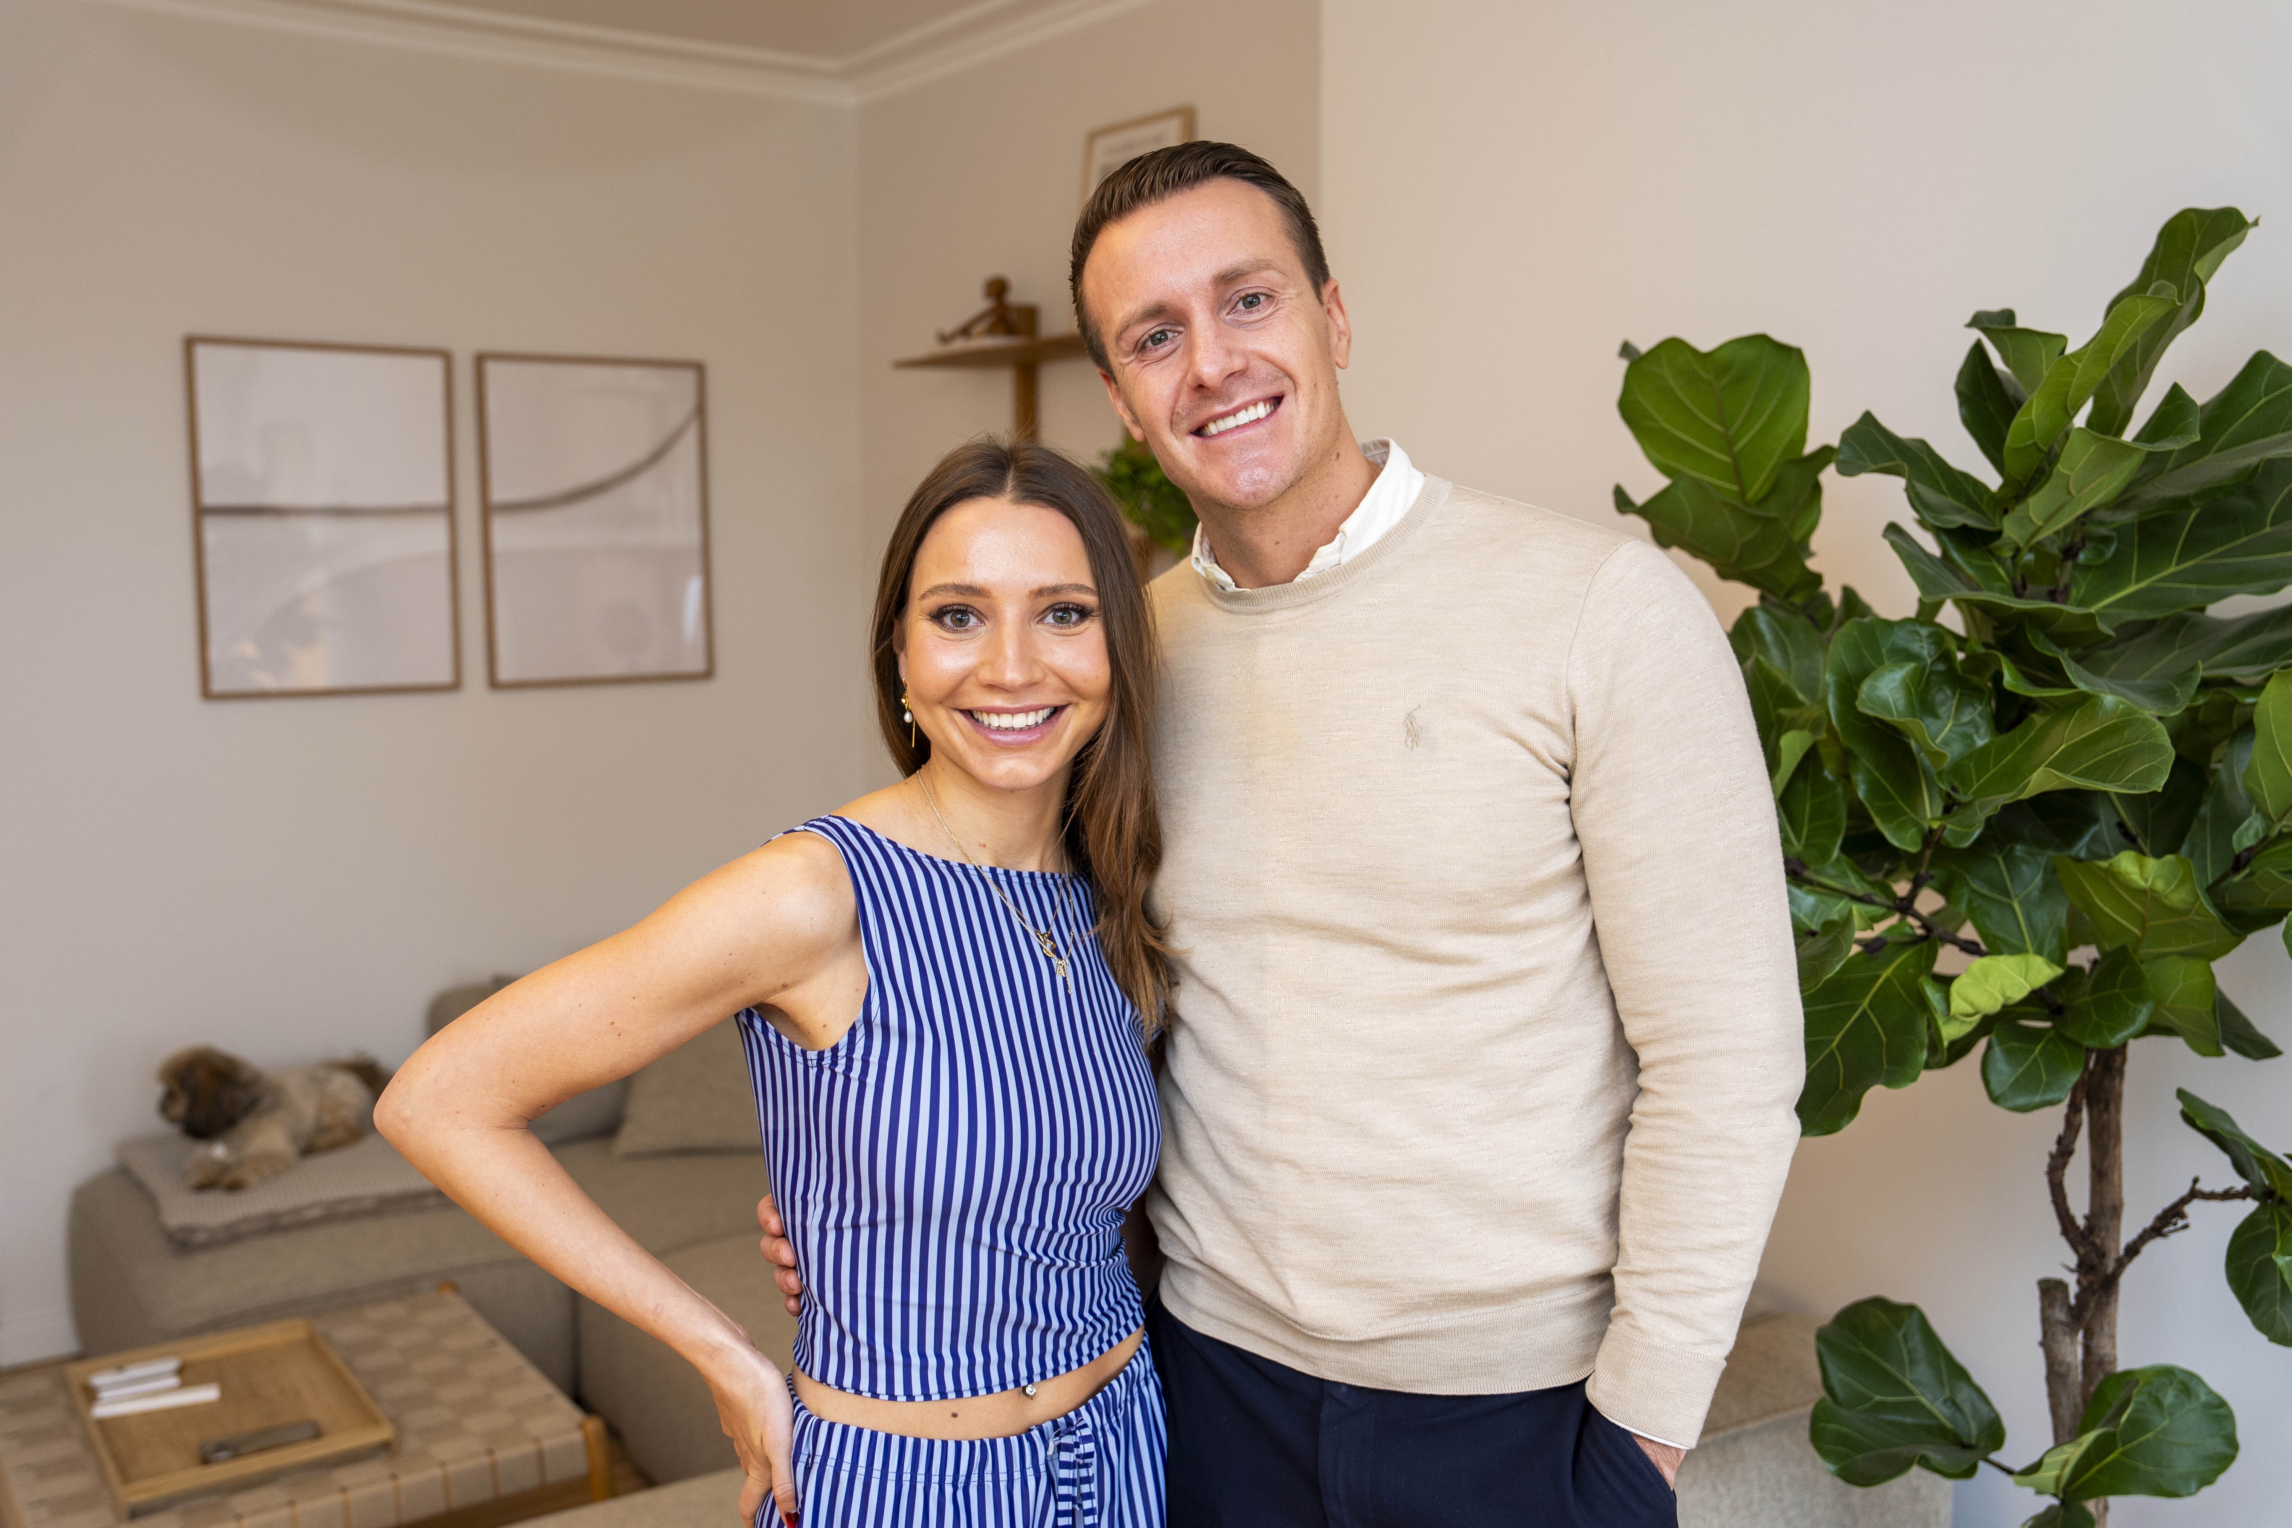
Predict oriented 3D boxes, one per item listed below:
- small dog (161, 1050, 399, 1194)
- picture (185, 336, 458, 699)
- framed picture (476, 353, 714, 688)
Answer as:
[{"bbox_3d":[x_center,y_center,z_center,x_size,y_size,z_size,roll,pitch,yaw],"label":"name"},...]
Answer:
[{"bbox_3d":[-1.665,0.644,4.038,0.240,0.225,0.440,5,8,37],"label":"small dog"},{"bbox_3d":[-1.670,-0.497,4.295,0.513,0.710,0.025,-5,8,-36],"label":"picture"},{"bbox_3d":[-1.208,-0.533,4.636,0.513,0.710,0.025,-5,8,-36],"label":"framed picture"}]

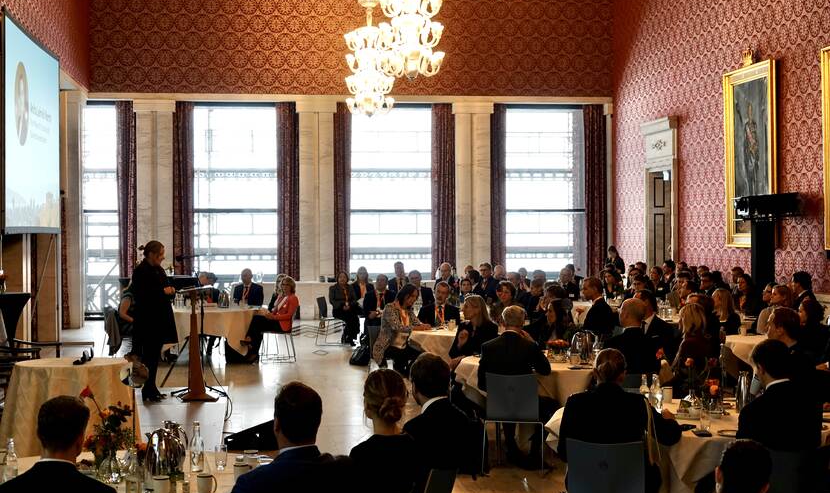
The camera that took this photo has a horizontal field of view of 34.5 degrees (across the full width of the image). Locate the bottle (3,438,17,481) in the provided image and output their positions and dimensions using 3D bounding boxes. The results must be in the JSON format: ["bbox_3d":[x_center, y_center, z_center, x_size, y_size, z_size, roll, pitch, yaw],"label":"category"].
[{"bbox_3d":[-1.837,0.990,6.090,0.070,0.240,0.070,0,1,0],"label":"bottle"}]

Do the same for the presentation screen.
[{"bbox_3d":[-5.520,-1.610,19.450,0.100,2.870,5.000,0,1,-7],"label":"presentation screen"}]

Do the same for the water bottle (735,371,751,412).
[{"bbox_3d":[2.050,0.908,8.320,0.105,0.260,0.105,0,1,0],"label":"water bottle"}]

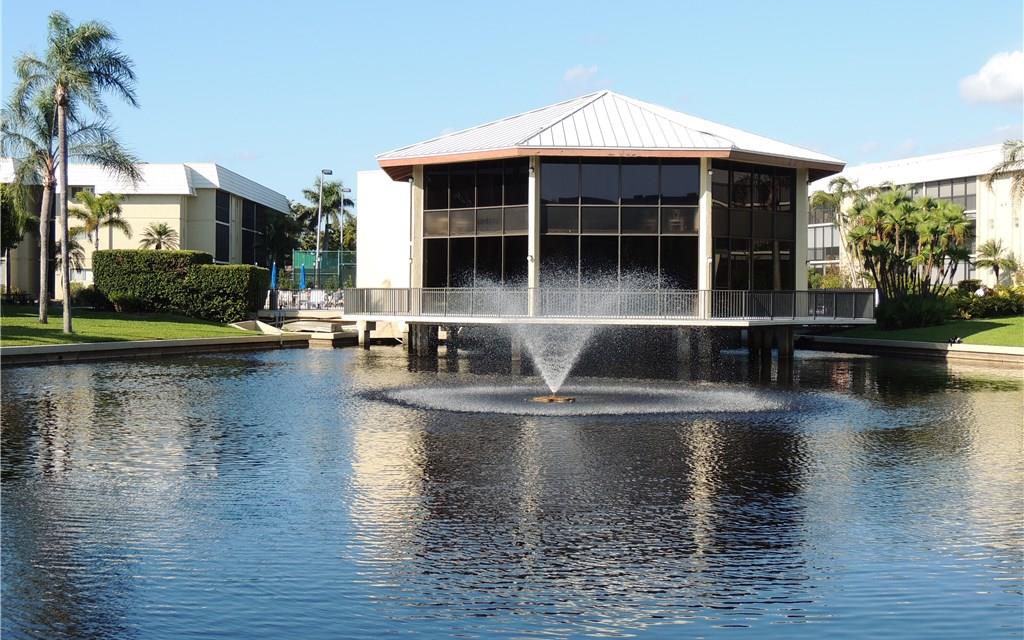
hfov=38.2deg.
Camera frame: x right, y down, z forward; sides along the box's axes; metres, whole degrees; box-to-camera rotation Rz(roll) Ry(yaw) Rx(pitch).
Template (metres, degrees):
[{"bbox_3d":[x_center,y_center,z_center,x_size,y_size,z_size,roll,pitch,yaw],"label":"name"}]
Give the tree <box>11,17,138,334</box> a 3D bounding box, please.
[{"bbox_3d":[-15.882,-5.398,53.916,4.600,11.720,4.600,0,1,0],"label":"tree"}]

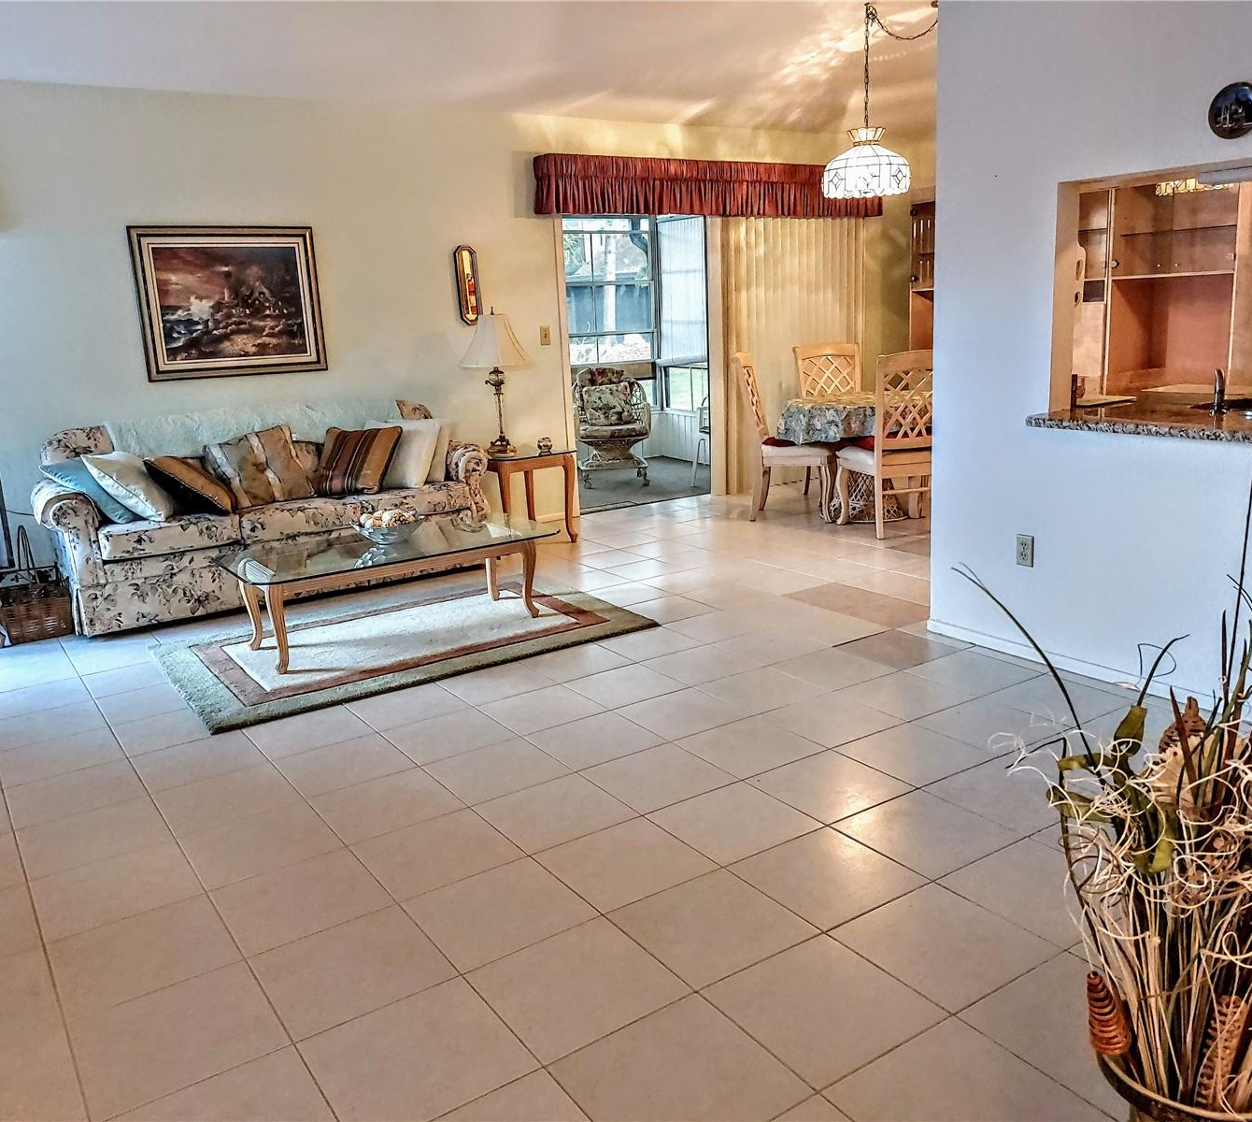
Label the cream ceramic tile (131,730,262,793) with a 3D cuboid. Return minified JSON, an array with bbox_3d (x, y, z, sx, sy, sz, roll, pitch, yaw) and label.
[{"bbox_3d":[-1.299,0.609,3.158,0.333,0.010,0.330,-11,16,-33],"label":"cream ceramic tile"}]

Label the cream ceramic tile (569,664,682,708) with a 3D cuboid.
[{"bbox_3d":[0.005,0.442,3.630,0.332,0.010,0.327,-11,16,-33],"label":"cream ceramic tile"}]

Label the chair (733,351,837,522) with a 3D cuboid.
[{"bbox_3d":[1.011,-0.784,6.480,0.600,1.020,0.490,2,14,16],"label":"chair"}]

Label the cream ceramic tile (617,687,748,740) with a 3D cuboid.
[{"bbox_3d":[0.183,0.505,3.392,0.335,0.010,0.335,-11,16,-33],"label":"cream ceramic tile"}]

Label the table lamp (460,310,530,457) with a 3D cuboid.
[{"bbox_3d":[-0.761,-1.046,6.098,0.412,0.858,0.412,-2,13,1],"label":"table lamp"}]

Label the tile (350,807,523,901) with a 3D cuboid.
[{"bbox_3d":[-0.466,0.721,2.558,0.333,0.010,0.330,-11,16,-33],"label":"tile"}]

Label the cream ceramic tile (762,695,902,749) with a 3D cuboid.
[{"bbox_3d":[0.661,0.510,3.317,0.336,0.010,0.336,-11,16,-33],"label":"cream ceramic tile"}]

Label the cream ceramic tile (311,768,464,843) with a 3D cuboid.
[{"bbox_3d":[-0.667,0.675,2.877,0.333,0.010,0.333,-11,16,-33],"label":"cream ceramic tile"}]

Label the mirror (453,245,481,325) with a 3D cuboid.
[{"bbox_3d":[-0.931,-1.645,6.172,0.145,0.465,0.032,-11,16,-33],"label":"mirror"}]

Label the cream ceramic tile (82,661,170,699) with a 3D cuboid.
[{"bbox_3d":[-1.882,0.451,4.007,0.335,0.010,0.335,-11,16,-33],"label":"cream ceramic tile"}]

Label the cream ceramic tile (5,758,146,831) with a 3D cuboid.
[{"bbox_3d":[-1.594,0.673,3.022,0.335,0.010,0.335,-11,15,-33],"label":"cream ceramic tile"}]

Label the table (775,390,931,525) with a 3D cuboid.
[{"bbox_3d":[1.500,-0.641,6.367,1.078,0.725,1.078,-2,13,1],"label":"table"}]

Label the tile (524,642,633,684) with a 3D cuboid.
[{"bbox_3d":[-0.195,0.396,3.933,0.335,0.010,0.335,-11,16,-33],"label":"tile"}]

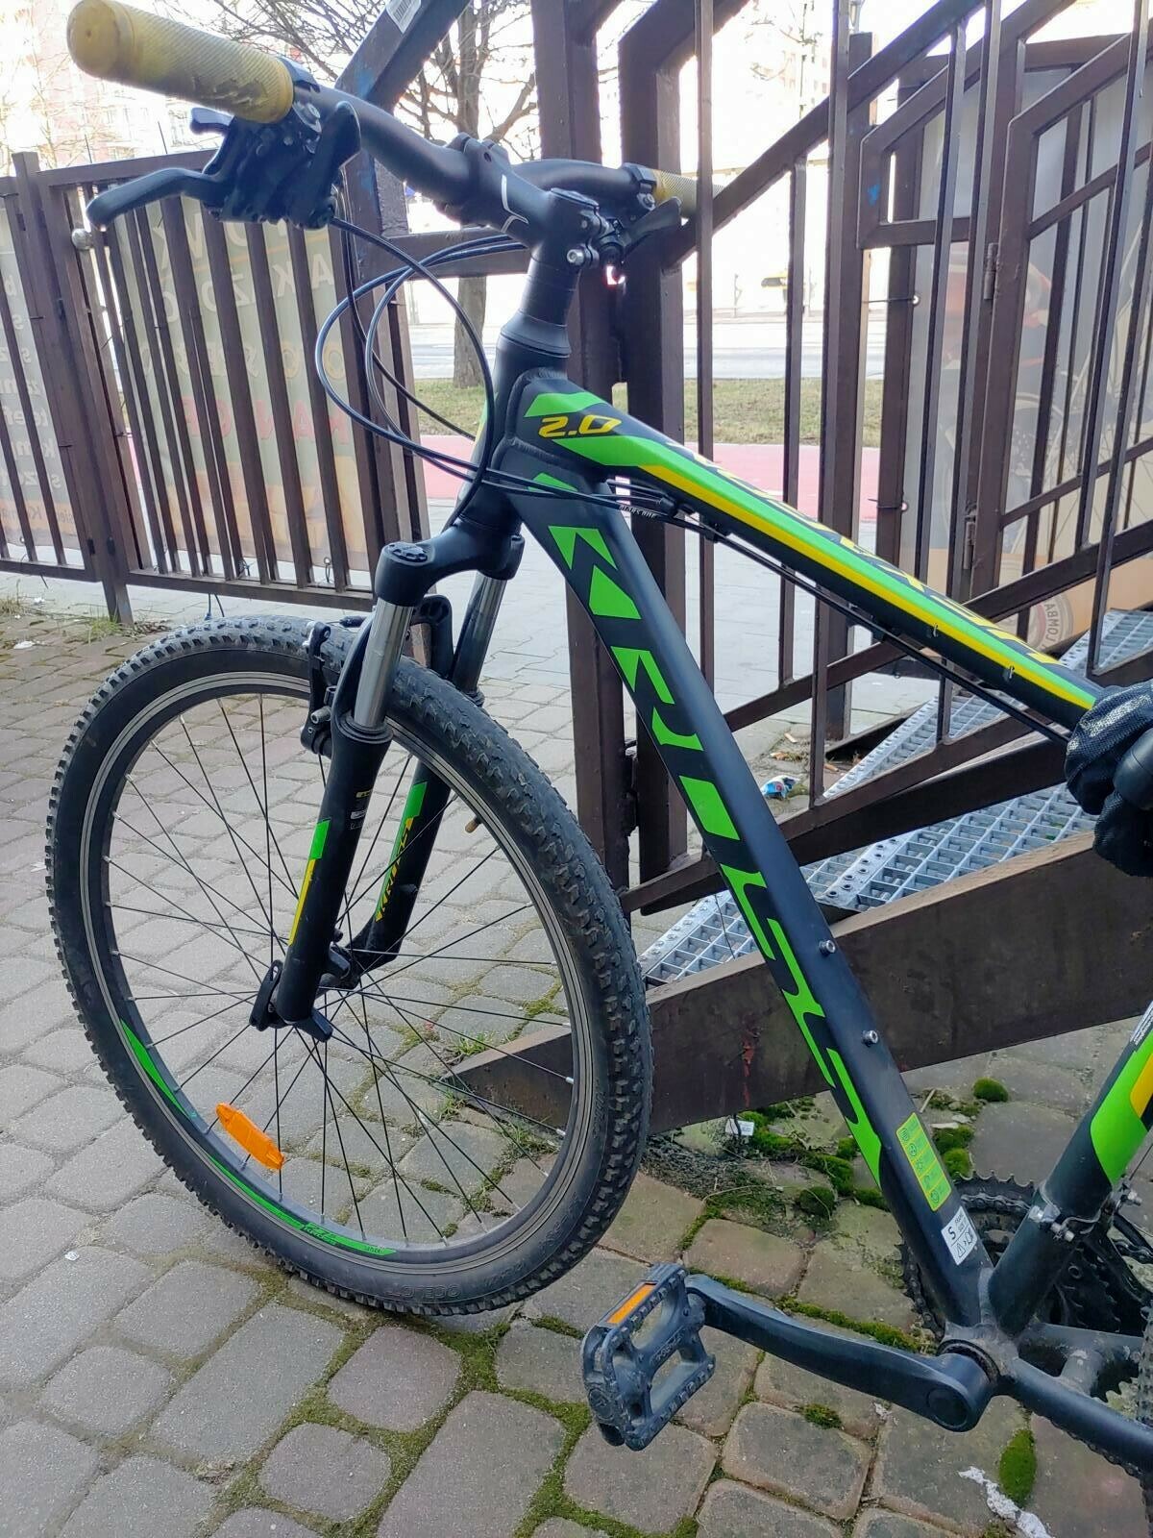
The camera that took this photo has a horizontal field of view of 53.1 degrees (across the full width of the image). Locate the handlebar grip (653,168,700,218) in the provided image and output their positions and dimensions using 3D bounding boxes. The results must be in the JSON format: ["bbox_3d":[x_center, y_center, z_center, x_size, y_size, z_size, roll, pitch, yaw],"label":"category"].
[{"bbox_3d":[0.098,-0.484,0.982,0.033,0.033,0.126,13,22,37],"label":"handlebar grip"}]

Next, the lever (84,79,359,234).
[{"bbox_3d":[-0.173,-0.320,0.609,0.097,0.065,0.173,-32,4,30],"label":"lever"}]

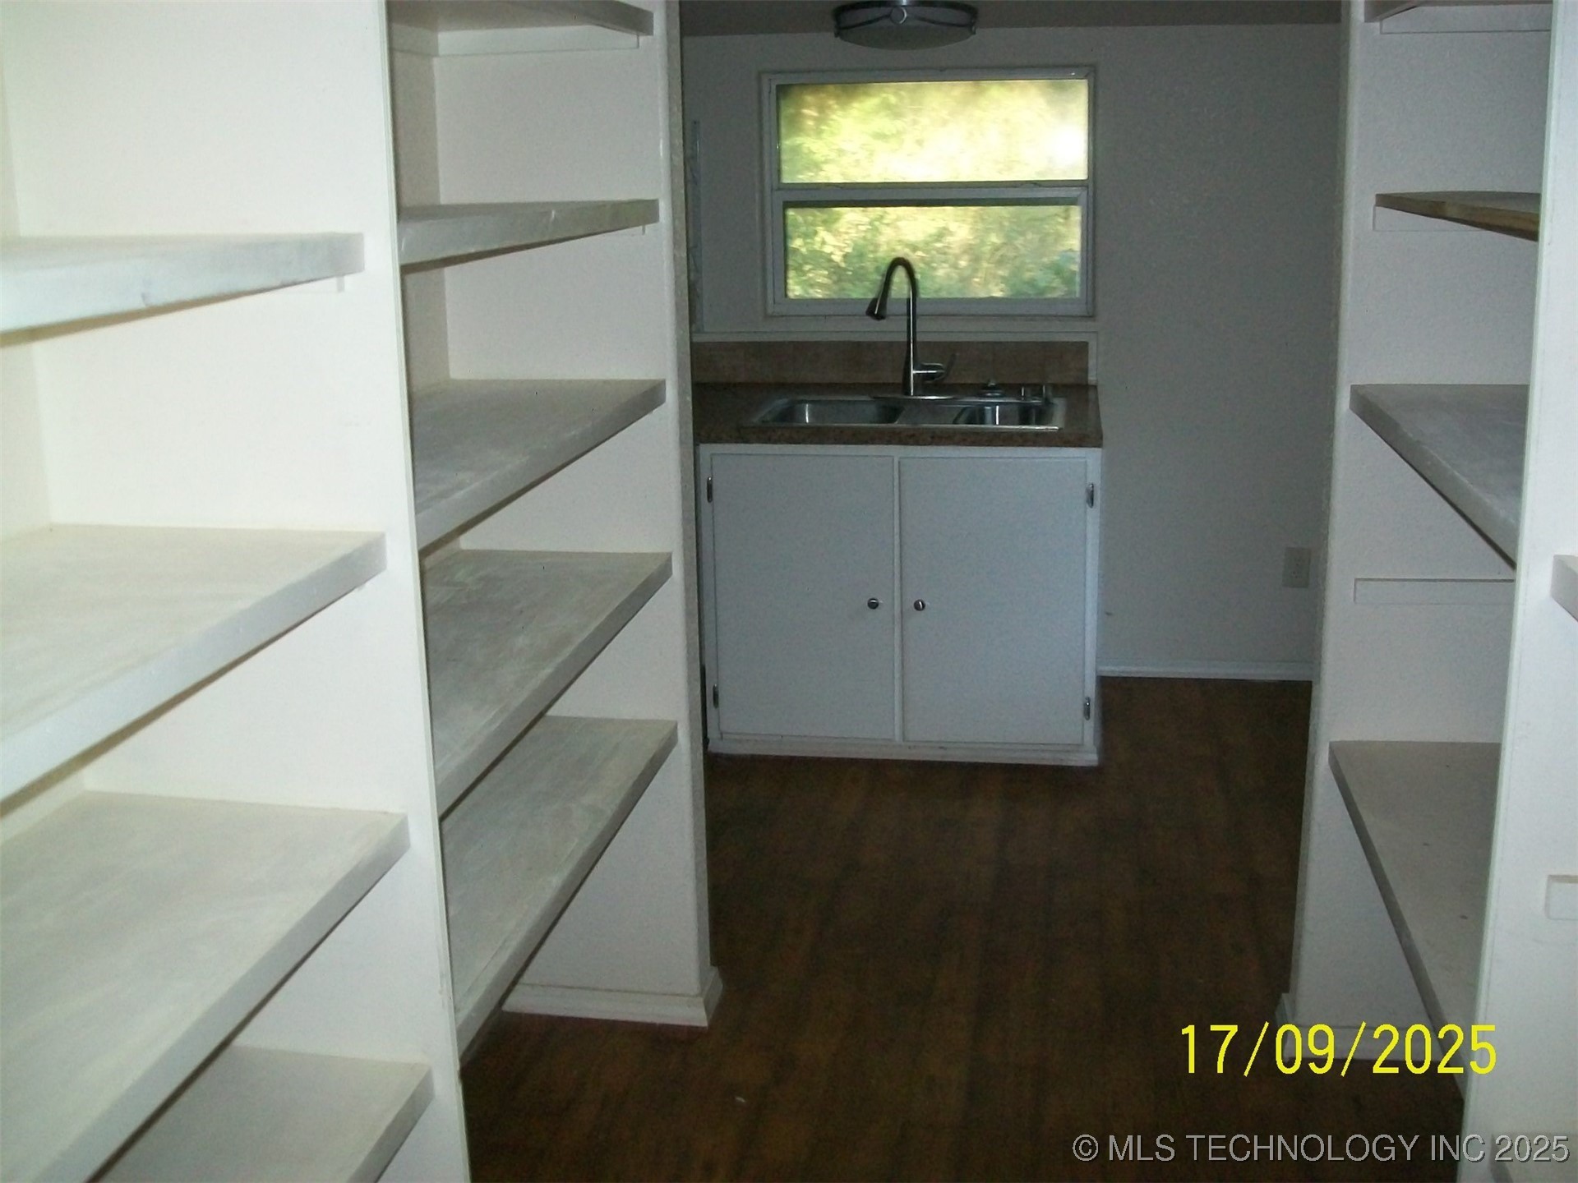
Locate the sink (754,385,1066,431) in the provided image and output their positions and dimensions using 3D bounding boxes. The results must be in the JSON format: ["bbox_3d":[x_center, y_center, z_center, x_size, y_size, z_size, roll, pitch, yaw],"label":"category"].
[{"bbox_3d":[0.330,-0.403,4.486,0.820,0.190,0.555,2,15,10],"label":"sink"}]

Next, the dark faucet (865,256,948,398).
[{"bbox_3d":[0.313,-0.721,4.558,0.120,0.395,0.245,9,18,34],"label":"dark faucet"}]

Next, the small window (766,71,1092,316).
[{"bbox_3d":[0.409,-1.172,4.867,0.965,0.711,0.070,2,15,10],"label":"small window"}]

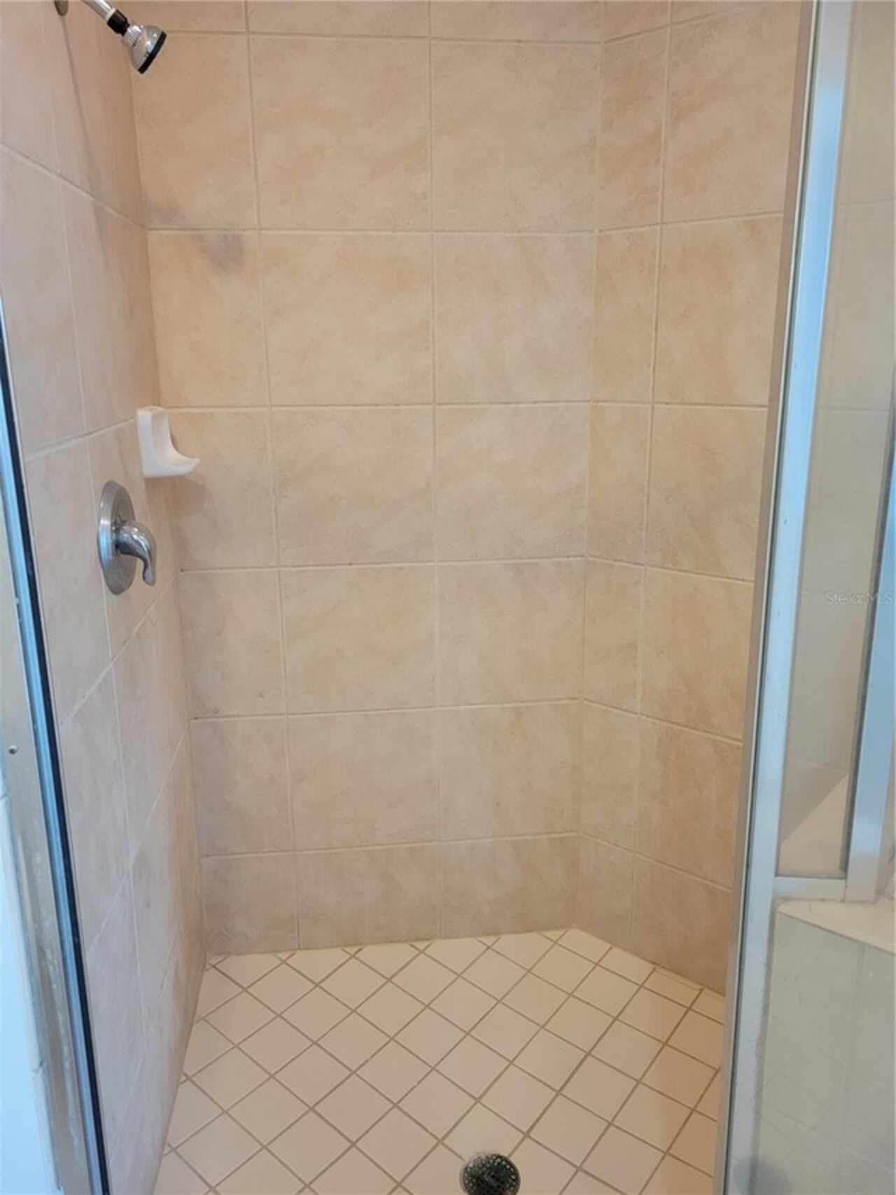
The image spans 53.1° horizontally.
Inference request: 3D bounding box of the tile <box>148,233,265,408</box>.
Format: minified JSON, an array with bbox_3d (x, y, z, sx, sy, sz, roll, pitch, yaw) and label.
[{"bbox_3d":[-0.450,-0.524,1.701,0.198,0.317,0.012,-2,15,-6],"label":"tile"}]

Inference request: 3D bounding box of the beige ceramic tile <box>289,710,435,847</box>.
[{"bbox_3d":[-0.175,0.389,1.920,0.309,0.308,0.010,-2,15,-6],"label":"beige ceramic tile"}]

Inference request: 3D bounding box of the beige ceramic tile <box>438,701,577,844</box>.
[{"bbox_3d":[0.137,0.388,1.999,0.310,0.317,0.012,-2,15,-6],"label":"beige ceramic tile"}]

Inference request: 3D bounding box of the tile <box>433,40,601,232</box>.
[{"bbox_3d":[0.123,-0.826,1.619,0.305,0.308,0.010,-2,15,-6],"label":"tile"}]

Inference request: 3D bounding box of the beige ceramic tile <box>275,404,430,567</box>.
[{"bbox_3d":[-0.180,-0.213,1.754,0.309,0.308,0.010,-2,15,-6],"label":"beige ceramic tile"}]

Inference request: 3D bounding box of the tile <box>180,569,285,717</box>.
[{"bbox_3d":[-0.457,0.099,1.910,0.205,0.324,0.010,-2,14,-6],"label":"tile"}]

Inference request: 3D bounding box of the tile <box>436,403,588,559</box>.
[{"bbox_3d":[0.136,-0.240,1.892,0.323,0.325,0.010,-2,14,-6],"label":"tile"}]

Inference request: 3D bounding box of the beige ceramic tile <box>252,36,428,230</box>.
[{"bbox_3d":[-0.197,-0.870,1.694,0.327,0.331,0.010,-2,14,-6],"label":"beige ceramic tile"}]

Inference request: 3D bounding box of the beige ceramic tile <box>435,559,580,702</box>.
[{"bbox_3d":[0.139,0.078,1.973,0.323,0.324,0.010,-2,14,-6],"label":"beige ceramic tile"}]

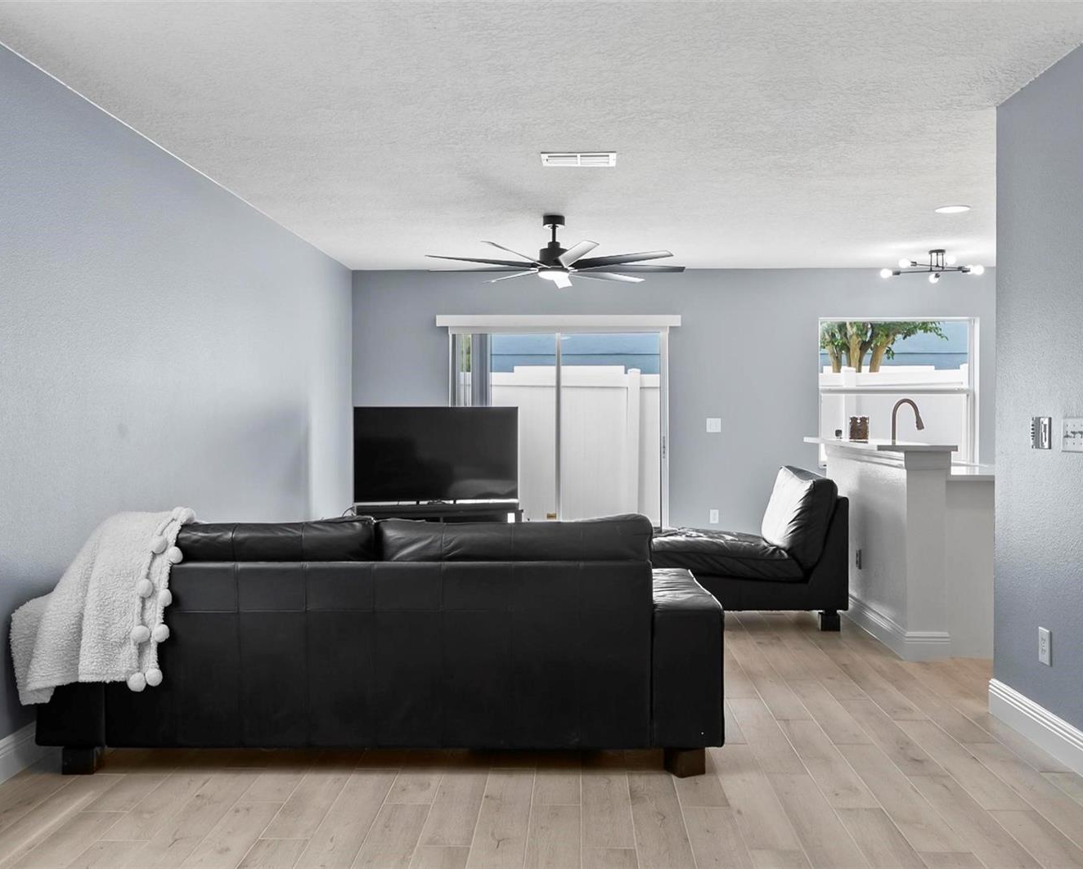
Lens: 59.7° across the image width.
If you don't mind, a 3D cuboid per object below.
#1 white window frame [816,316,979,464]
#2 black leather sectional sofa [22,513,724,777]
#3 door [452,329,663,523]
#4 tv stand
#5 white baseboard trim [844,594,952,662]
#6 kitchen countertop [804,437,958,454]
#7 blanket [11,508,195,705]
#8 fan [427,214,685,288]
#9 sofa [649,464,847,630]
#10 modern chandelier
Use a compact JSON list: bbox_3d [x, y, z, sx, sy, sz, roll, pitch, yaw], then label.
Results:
[{"bbox_3d":[2.942,-0.351,7.812,1.330,1.250,0.120,0,1,2],"label":"white window frame"},{"bbox_3d":[-0.539,0.708,3.607,2.300,0.870,0.940,0,1,0],"label":"black leather sectional sofa"},{"bbox_3d":[0.141,0.077,7.903,1.770,1.950,0.120,0,1,2],"label":"door"},{"bbox_3d":[-0.780,0.817,7.171,1.220,0.510,0.420,0,1,-13],"label":"tv stand"},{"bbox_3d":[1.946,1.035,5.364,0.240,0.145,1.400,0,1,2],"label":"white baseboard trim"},{"bbox_3d":[1.876,0.058,5.337,0.395,0.035,1.460,0,1,2],"label":"kitchen countertop"},{"bbox_3d":[-1.467,0.567,3.408,0.540,0.630,0.580,0,1,2],"label":"blanket"},{"bbox_3d":[0.085,-1.140,5.739,1.600,0.400,1.600,0,1,2],"label":"fan"},{"bbox_3d":[1.011,0.664,5.781,1.420,0.870,1.000,0,1,-1],"label":"sofa"},{"bbox_3d":[2.869,-1.268,6.896,0.780,0.190,0.800,0,1,2],"label":"modern chandelier"}]

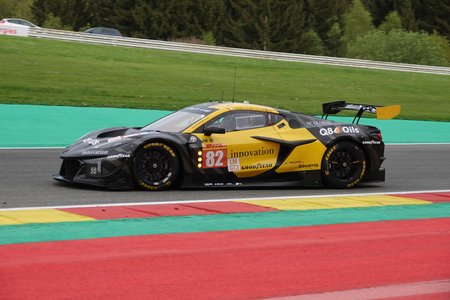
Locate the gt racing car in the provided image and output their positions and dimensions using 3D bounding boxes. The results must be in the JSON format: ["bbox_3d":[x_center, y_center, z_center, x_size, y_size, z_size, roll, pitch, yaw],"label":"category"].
[{"bbox_3d":[-0.068,-0.108,17.072,4.720,1.170,2.040,0,4,-20],"label":"gt racing car"}]

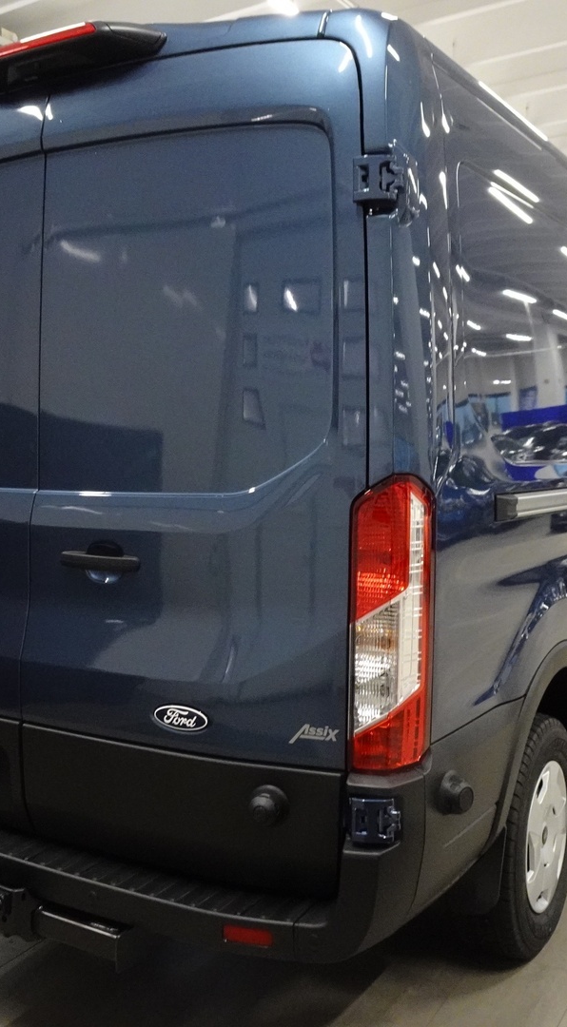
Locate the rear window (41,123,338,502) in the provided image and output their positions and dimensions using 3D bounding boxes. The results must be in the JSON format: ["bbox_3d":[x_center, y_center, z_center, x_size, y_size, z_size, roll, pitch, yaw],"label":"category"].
[{"bbox_3d":[-0.251,-0.454,2.167,0.790,0.810,0.040,2,2,28],"label":"rear window"}]

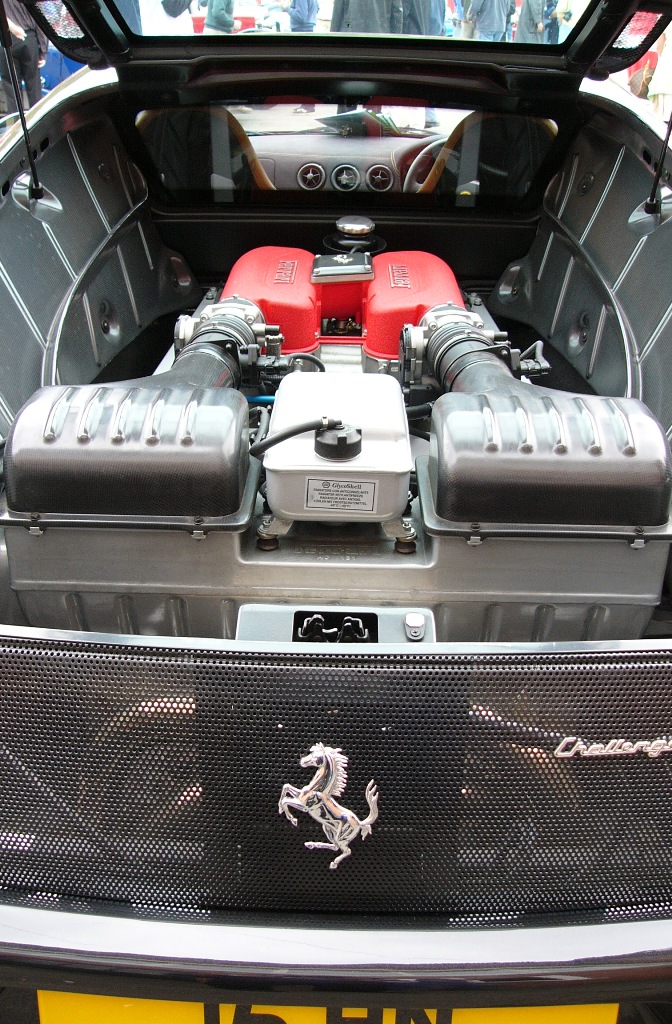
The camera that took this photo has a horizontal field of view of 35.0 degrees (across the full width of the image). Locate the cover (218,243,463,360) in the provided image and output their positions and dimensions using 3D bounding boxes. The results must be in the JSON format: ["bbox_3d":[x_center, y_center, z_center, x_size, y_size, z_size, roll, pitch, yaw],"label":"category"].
[{"bbox_3d":[0.017,-0.369,1.817,0.394,0.108,0.350,1,28,0],"label":"cover"}]

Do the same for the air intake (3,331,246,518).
[{"bbox_3d":[-0.256,-0.123,1.396,0.290,0.127,0.290,1,28,0],"label":"air intake"}]

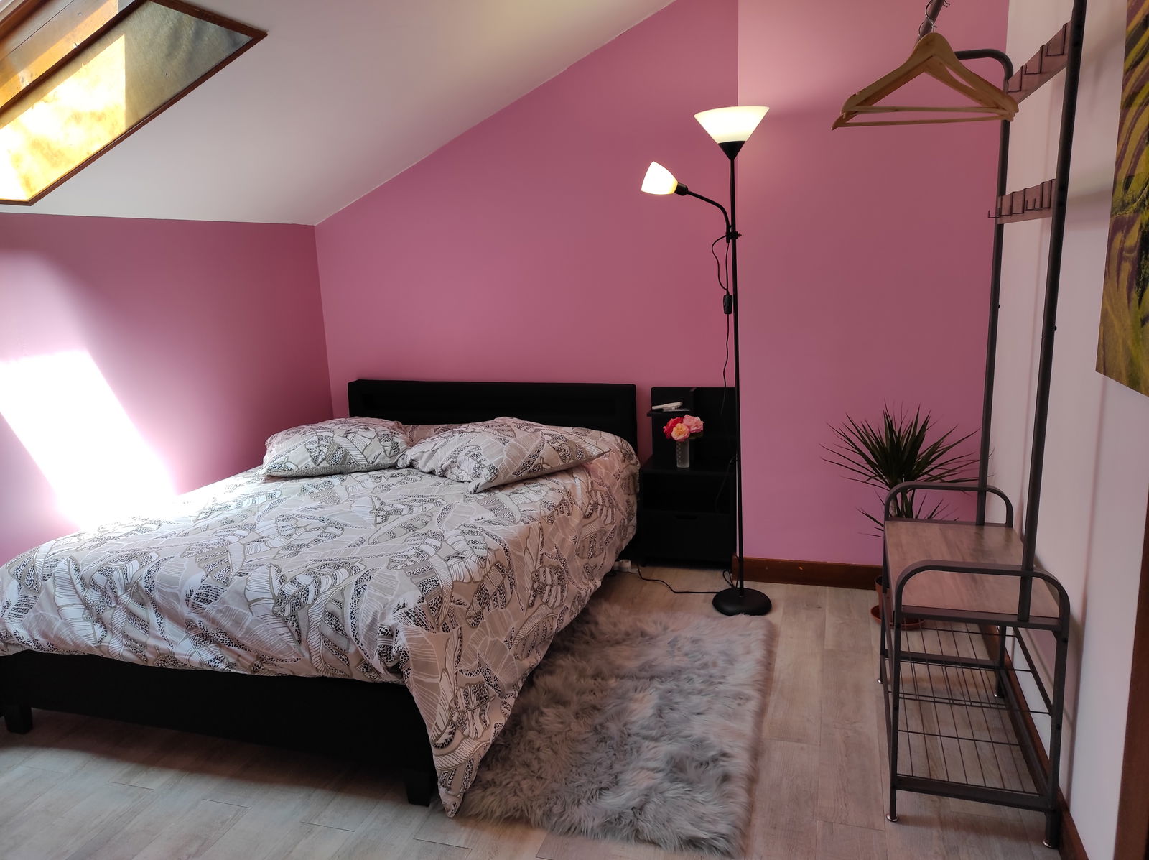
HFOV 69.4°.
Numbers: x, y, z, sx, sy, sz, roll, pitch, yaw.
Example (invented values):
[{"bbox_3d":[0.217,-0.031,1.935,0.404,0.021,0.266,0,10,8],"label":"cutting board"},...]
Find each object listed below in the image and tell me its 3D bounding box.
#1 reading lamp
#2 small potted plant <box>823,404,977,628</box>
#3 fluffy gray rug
[{"bbox_3d":[0.494,-0.210,3.048,0.464,1.808,0.255,0,12,13],"label":"reading lamp"},{"bbox_3d":[1.161,0.303,2.950,0.522,0.786,0.488,1,13,18],"label":"small potted plant"},{"bbox_3d":[0.219,0.800,2.561,0.697,0.060,1.244,1,13,18],"label":"fluffy gray rug"}]

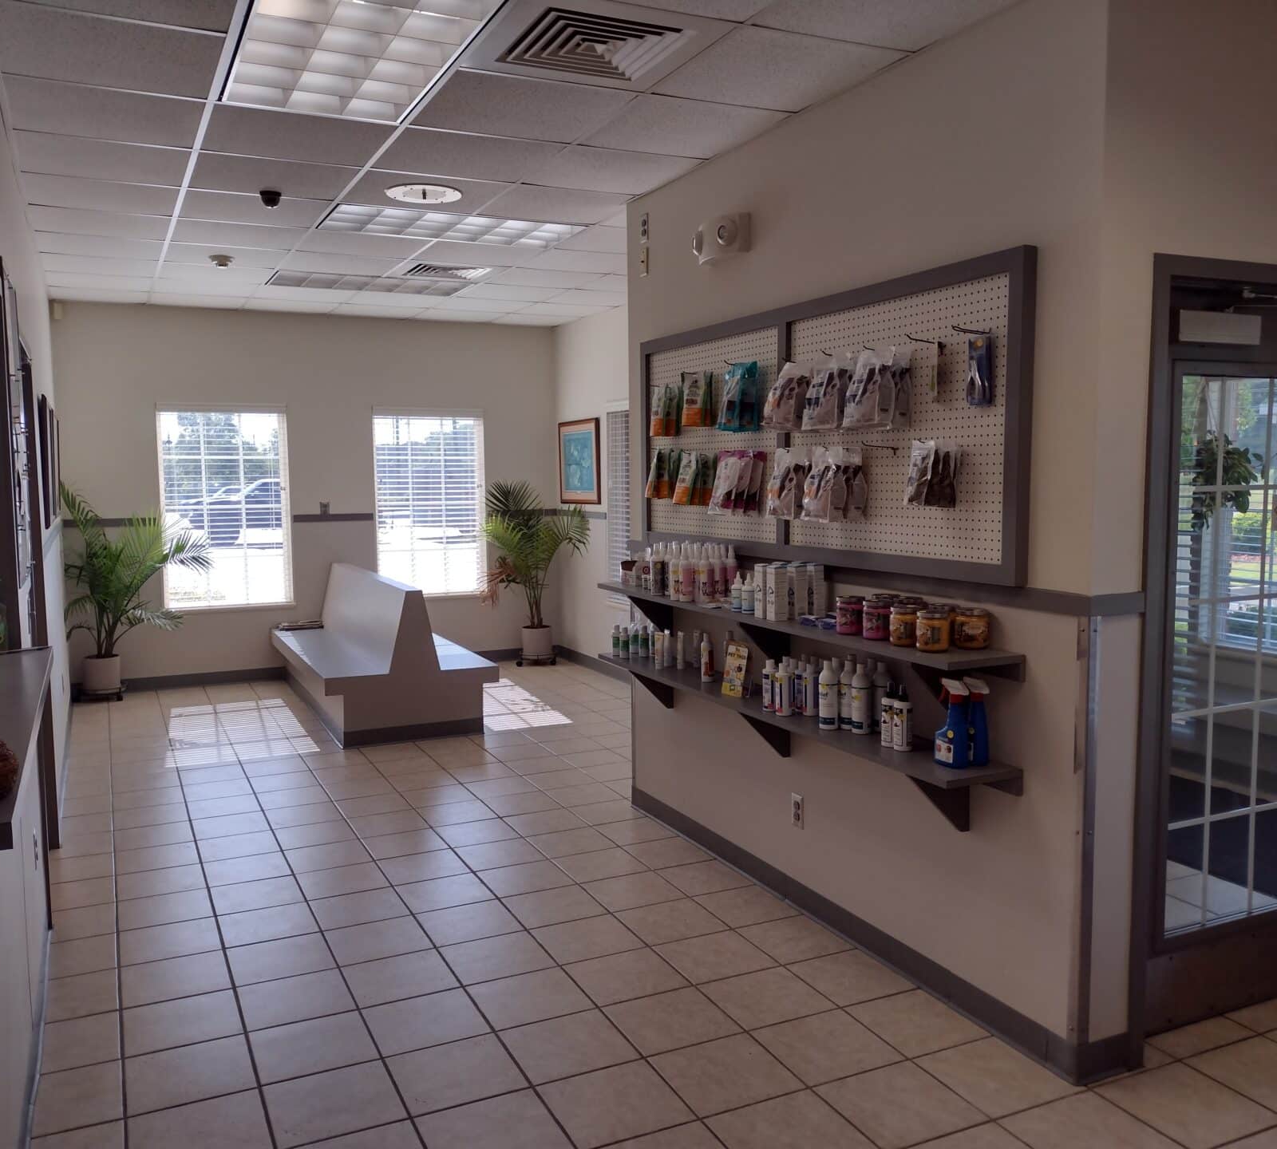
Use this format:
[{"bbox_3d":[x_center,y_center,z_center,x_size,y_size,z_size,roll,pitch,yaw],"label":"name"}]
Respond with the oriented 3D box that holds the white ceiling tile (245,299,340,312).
[{"bbox_3d":[-2.397,-1.860,8.254,0.600,0.020,0.520,-3,5,-25],"label":"white ceiling tile"}]

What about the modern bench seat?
[{"bbox_3d":[-1.723,0.421,7.748,0.995,0.865,2.200,-3,6,-24],"label":"modern bench seat"}]

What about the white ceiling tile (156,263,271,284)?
[{"bbox_3d":[-2.452,-1.748,6.920,0.605,0.015,0.605,-3,5,-25],"label":"white ceiling tile"}]

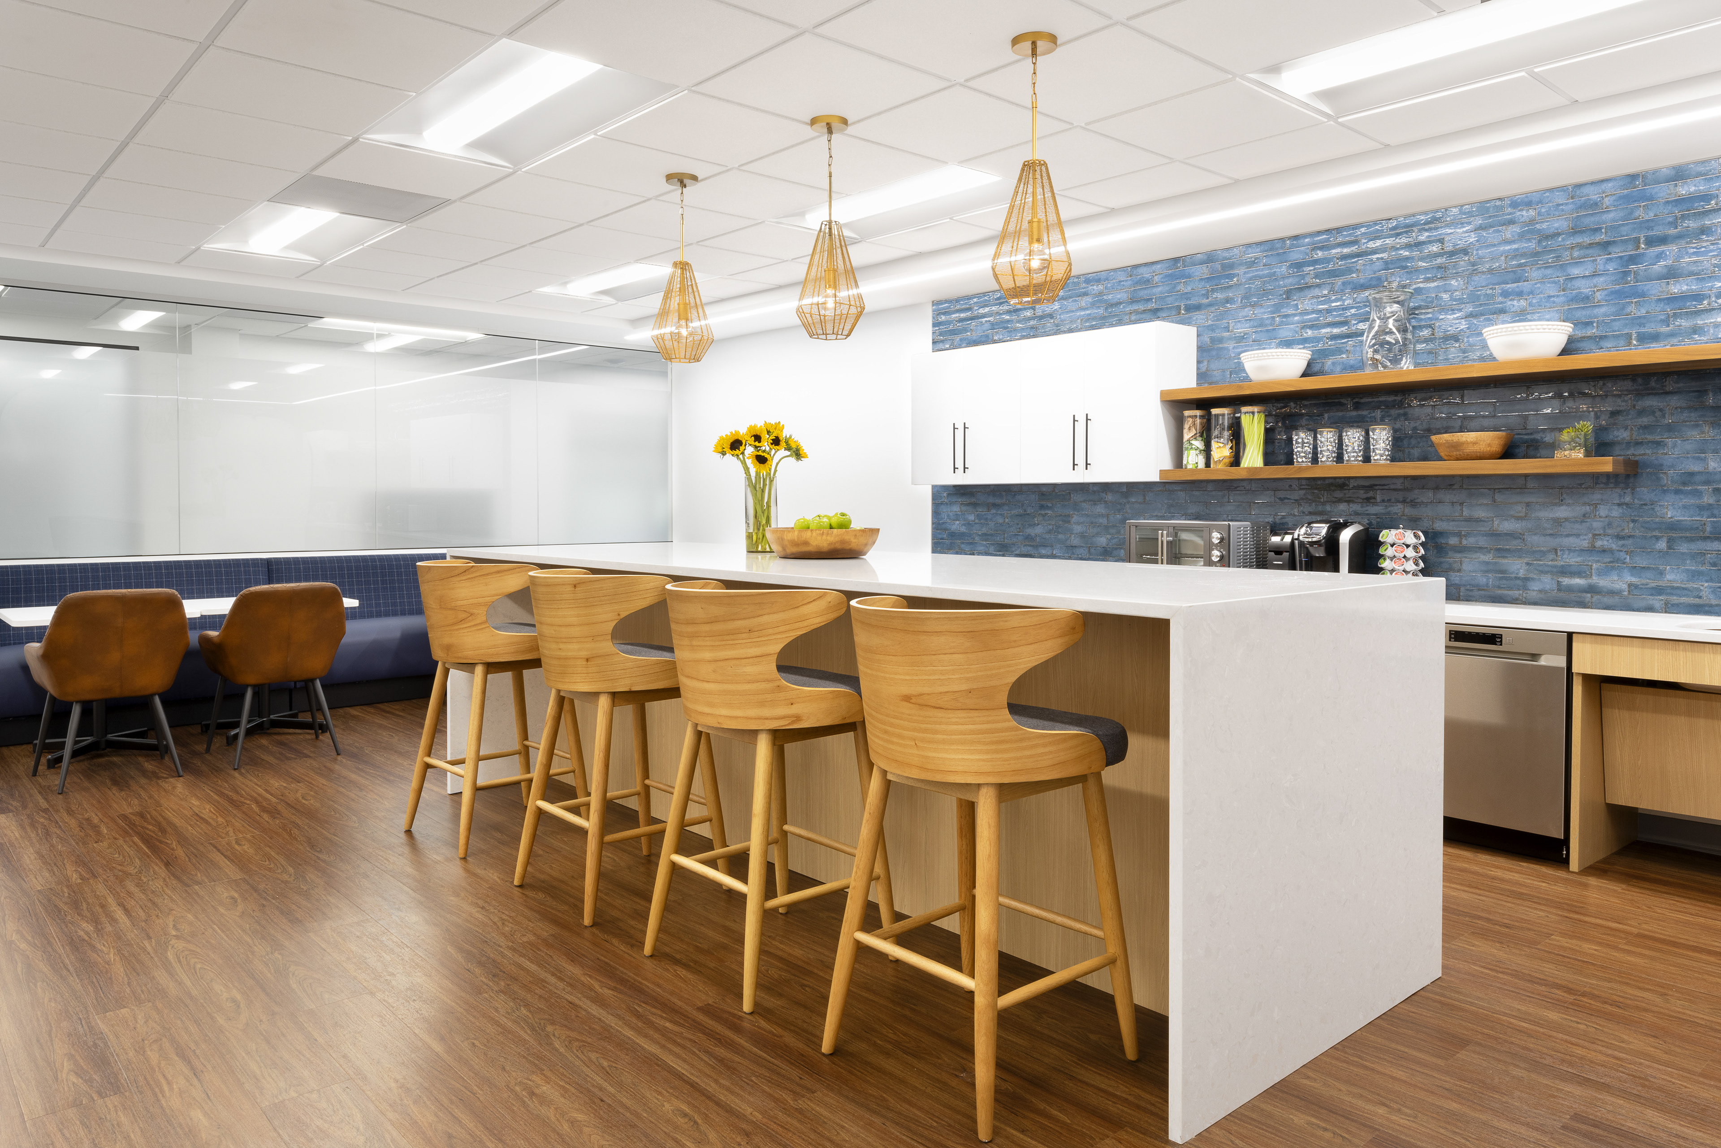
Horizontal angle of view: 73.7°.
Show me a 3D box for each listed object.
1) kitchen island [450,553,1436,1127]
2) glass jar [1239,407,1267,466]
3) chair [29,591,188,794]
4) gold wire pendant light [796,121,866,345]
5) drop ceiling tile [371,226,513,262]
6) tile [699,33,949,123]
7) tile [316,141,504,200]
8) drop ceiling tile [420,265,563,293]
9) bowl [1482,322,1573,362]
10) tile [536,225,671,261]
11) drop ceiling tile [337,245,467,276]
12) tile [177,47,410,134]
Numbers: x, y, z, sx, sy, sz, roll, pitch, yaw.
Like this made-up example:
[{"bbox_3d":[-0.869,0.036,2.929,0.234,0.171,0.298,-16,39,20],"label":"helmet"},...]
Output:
[{"bbox_3d":[-0.117,0.491,4.053,1.251,1.080,3.666,-3,5,-41],"label":"kitchen island"},{"bbox_3d":[1.832,-0.632,5.360,0.110,0.274,0.110,0,4,0],"label":"glass jar"},{"bbox_3d":[-3.506,0.513,5.372,0.600,0.870,0.590,-3,4,-42],"label":"chair"},{"bbox_3d":[-0.103,-1.190,3.964,0.235,0.749,0.235,0,3,0],"label":"gold wire pendant light"},{"bbox_3d":[-2.134,-1.694,5.891,0.600,0.020,0.600,-3,5,-41],"label":"drop ceiling tile"},{"bbox_3d":[-0.124,-1.548,3.617,0.600,0.018,0.600,-3,5,-41],"label":"tile"},{"bbox_3d":[-1.789,-1.612,4.586,0.600,0.018,0.600,-3,5,-41],"label":"tile"},{"bbox_3d":[-2.077,-1.748,6.740,0.610,0.020,0.610,-3,5,-42],"label":"drop ceiling tile"},{"bbox_3d":[2.608,-0.888,4.489,0.305,0.140,0.305,-3,5,-41],"label":"bowl"},{"bbox_3d":[-1.283,-1.688,5.851,0.605,0.020,0.605,-3,5,-41],"label":"tile"},{"bbox_3d":[-2.548,-1.724,6.361,0.605,0.020,0.605,-3,5,-41],"label":"drop ceiling tile"},{"bbox_3d":[-1.845,-1.557,3.716,0.600,0.020,0.600,-3,5,-41],"label":"tile"}]

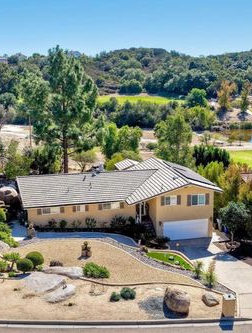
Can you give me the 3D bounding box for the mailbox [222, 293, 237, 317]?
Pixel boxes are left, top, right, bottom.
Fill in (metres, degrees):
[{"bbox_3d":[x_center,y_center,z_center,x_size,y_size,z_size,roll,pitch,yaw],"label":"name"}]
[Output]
[{"bbox_3d":[6.903,9.379,26.238,0.666,1.271,0.648,-1,12,-4],"label":"mailbox"}]

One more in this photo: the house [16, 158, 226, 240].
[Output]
[{"bbox_3d":[-1.764,3.570,46.215,21.200,6.300,15.400,-3,12,-11],"label":"house"}]

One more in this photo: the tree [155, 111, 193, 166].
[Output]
[{"bbox_3d":[8.595,-4.364,71.201,6.800,12.040,6.800,1,12,7],"label":"tree"}]

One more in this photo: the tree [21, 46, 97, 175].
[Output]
[{"bbox_3d":[-9.607,-7.335,59.088,10.500,20.950,10.500,-2,12,-9],"label":"tree"}]

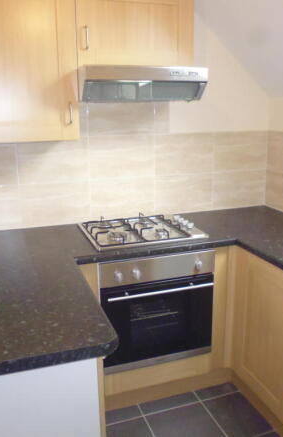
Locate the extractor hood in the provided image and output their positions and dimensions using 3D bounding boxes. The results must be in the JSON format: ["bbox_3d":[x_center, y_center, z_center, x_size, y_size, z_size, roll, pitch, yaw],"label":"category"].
[{"bbox_3d":[-0.032,-0.677,2.083,0.598,0.145,0.475,-5,15,-17],"label":"extractor hood"}]

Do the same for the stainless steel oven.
[{"bbox_3d":[0.017,0.412,2.260,0.596,0.592,0.570,-5,15,-17],"label":"stainless steel oven"}]

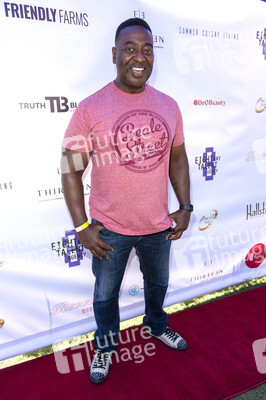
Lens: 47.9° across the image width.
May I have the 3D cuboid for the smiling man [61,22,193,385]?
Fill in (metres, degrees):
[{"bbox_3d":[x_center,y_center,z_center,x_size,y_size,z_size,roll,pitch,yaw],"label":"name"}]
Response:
[{"bbox_3d":[-0.015,0.074,1.570,0.650,1.800,0.370,-6,18,-19],"label":"smiling man"}]

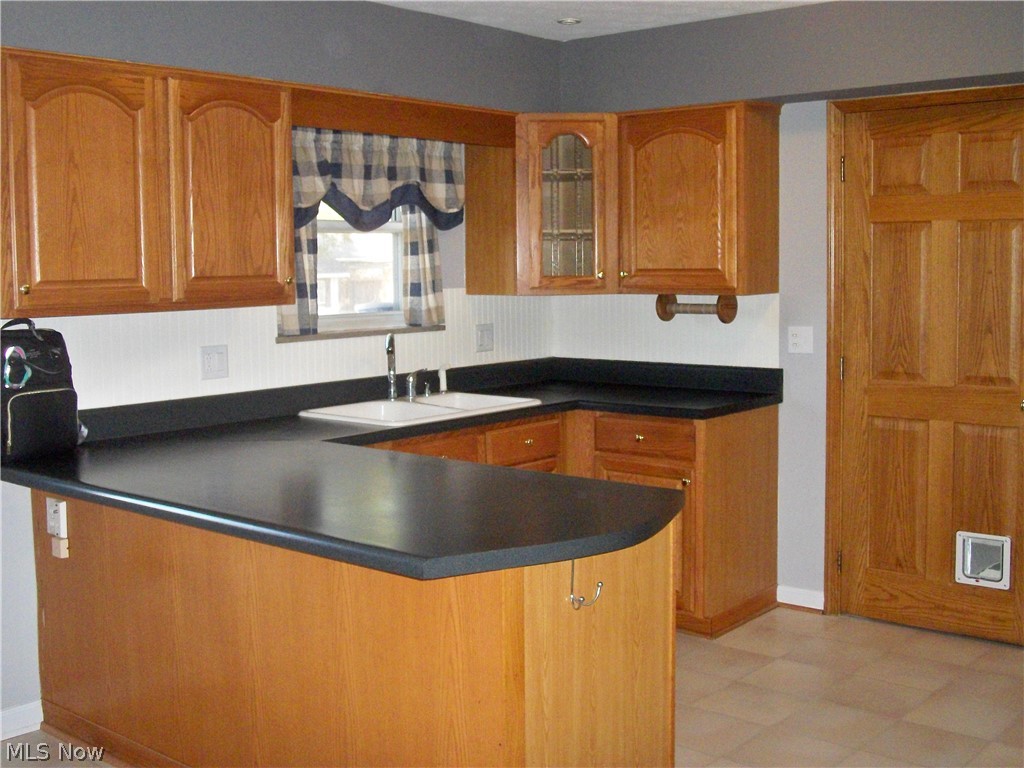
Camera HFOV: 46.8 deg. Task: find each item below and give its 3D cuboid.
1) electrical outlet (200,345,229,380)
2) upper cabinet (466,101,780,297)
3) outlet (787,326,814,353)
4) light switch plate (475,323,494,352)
[{"bbox_3d":[-1.077,-0.078,4.293,0.010,0.118,0.115,4,8,41],"label":"electrical outlet"},{"bbox_3d":[0.456,-0.769,5.092,1.221,0.762,0.615,4,8,41],"label":"upper cabinet"},{"bbox_3d":[1.200,-0.183,4.918,0.114,0.112,0.010,4,8,41],"label":"outlet"},{"bbox_3d":[-0.122,-0.210,5.396,0.010,0.121,0.116,4,8,41],"label":"light switch plate"}]

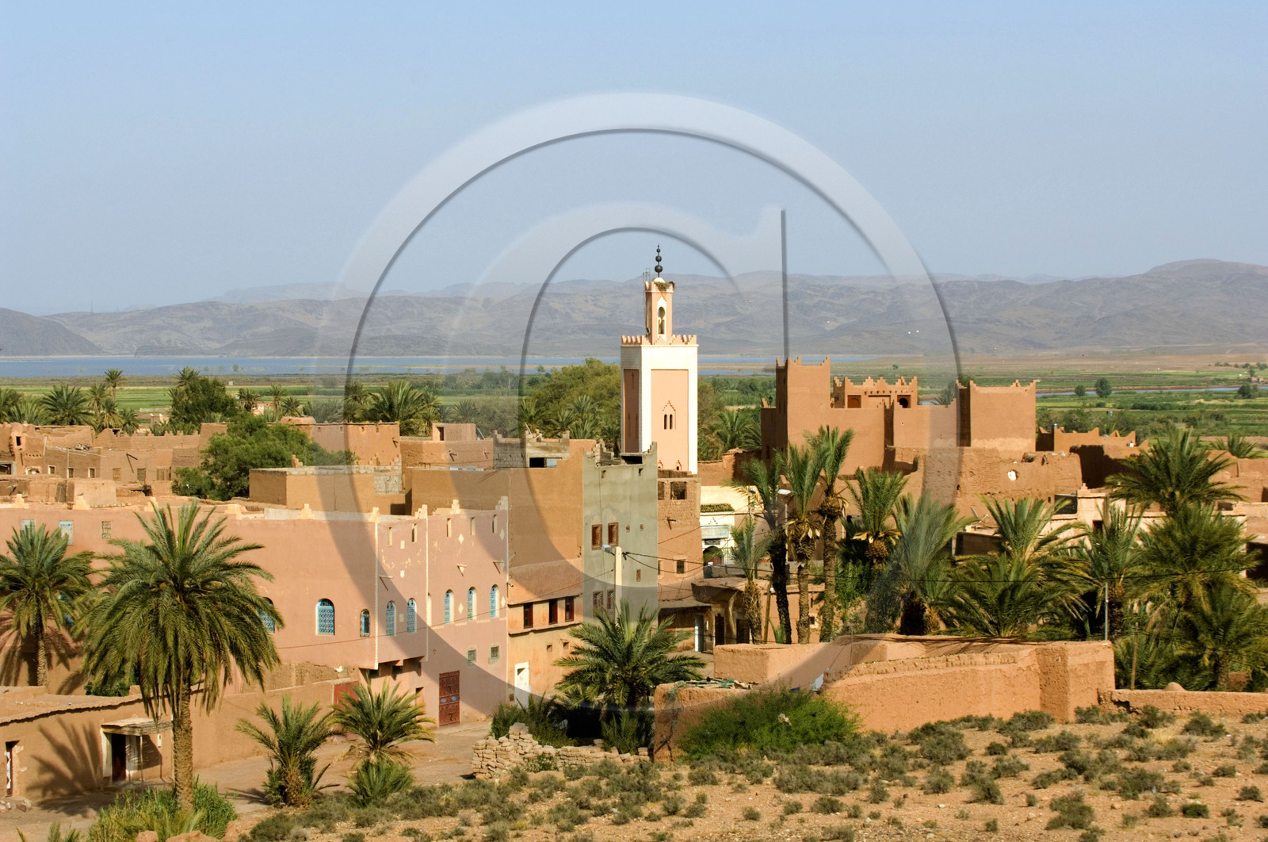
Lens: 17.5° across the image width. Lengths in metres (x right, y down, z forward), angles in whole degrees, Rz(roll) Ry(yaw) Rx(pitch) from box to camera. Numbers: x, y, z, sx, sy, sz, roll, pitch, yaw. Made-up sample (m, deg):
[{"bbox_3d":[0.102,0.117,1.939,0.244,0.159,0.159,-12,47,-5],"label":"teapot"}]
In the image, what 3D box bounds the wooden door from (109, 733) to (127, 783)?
[{"bbox_3d":[-20.651,13.503,165.000,0.120,1.970,1.120,0,1,24],"label":"wooden door"}]

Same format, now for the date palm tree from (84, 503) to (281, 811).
[{"bbox_3d":[-17.048,8.926,155.500,7.400,11.600,7.300,0,1,0],"label":"date palm tree"}]

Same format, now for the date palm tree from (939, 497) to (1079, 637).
[{"bbox_3d":[19.522,8.112,214.000,7.260,8.340,7.040,0,1,0],"label":"date palm tree"}]

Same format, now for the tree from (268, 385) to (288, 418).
[{"bbox_3d":[-73.447,-3.683,850.000,4.400,7.700,4.400,0,1,0],"label":"tree"}]

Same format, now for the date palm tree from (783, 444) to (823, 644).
[{"bbox_3d":[9.466,7.390,230.000,2.380,12.180,2.310,0,1,0],"label":"date palm tree"}]

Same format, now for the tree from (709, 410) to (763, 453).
[{"bbox_3d":[8.961,3.646,365.000,5.010,9.490,4.860,0,1,0],"label":"tree"}]

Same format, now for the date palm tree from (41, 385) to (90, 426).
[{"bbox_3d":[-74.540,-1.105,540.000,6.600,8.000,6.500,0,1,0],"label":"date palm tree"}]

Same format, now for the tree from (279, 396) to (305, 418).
[{"bbox_3d":[-70.583,-1.413,850.078,5.200,7.200,5.200,0,1,0],"label":"tree"}]

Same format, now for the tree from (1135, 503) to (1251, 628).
[{"bbox_3d":[27.853,8.470,205.095,5.800,8.800,5.800,0,1,0],"label":"tree"}]

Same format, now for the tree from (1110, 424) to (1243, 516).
[{"bbox_3d":[29.542,6.047,225.124,7.300,11.500,7.300,0,1,0],"label":"tree"}]

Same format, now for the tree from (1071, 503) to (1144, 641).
[{"bbox_3d":[24.056,8.479,208.093,4.700,8.600,4.700,0,1,0],"label":"tree"}]

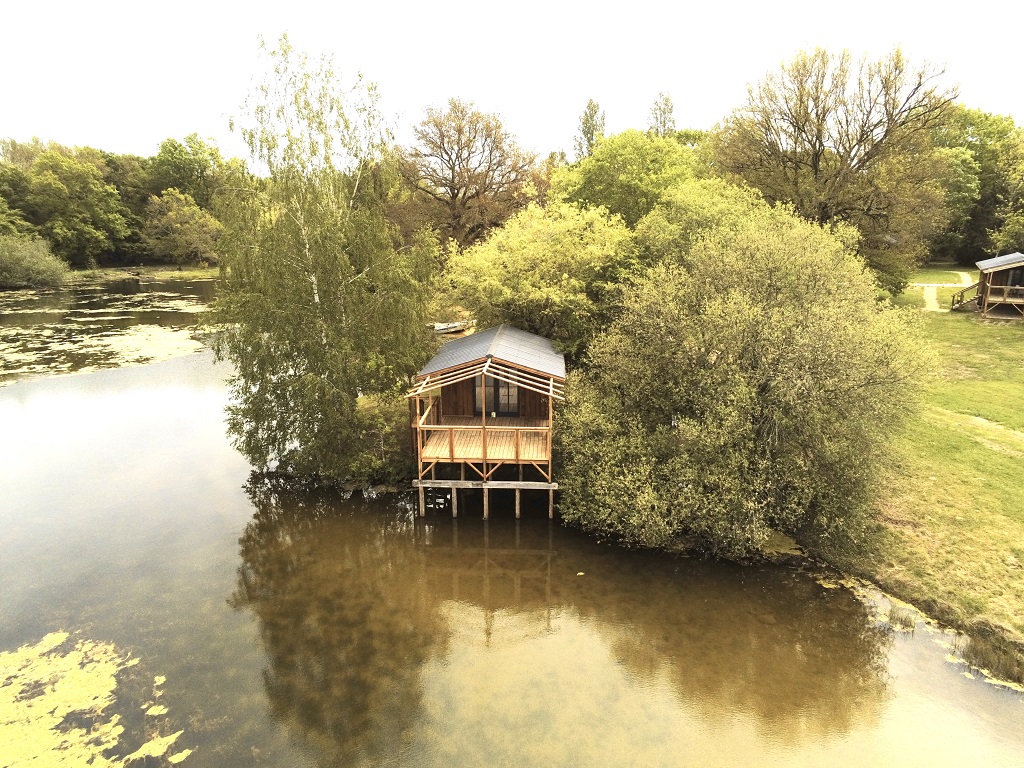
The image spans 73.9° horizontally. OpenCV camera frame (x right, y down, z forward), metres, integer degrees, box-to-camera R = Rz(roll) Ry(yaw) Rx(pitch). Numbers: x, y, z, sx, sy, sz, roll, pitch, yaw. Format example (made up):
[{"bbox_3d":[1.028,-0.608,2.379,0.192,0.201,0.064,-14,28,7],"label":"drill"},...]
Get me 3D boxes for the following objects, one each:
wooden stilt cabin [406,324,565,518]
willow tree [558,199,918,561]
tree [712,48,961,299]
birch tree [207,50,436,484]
[{"bbox_3d":[-0.649,0.970,26.561,5.400,5.220,9.030,0,14,3],"label":"wooden stilt cabin"},{"bbox_3d":[7.344,-0.898,23.394,11.700,10.000,10.200,0,14,0],"label":"willow tree"},{"bbox_3d":[25.296,-15.871,54.312,18.000,20.000,18.000,0,14,0],"label":"tree"},{"bbox_3d":[-6.930,-4.467,25.879,8.200,15.900,8.300,0,14,0],"label":"birch tree"}]

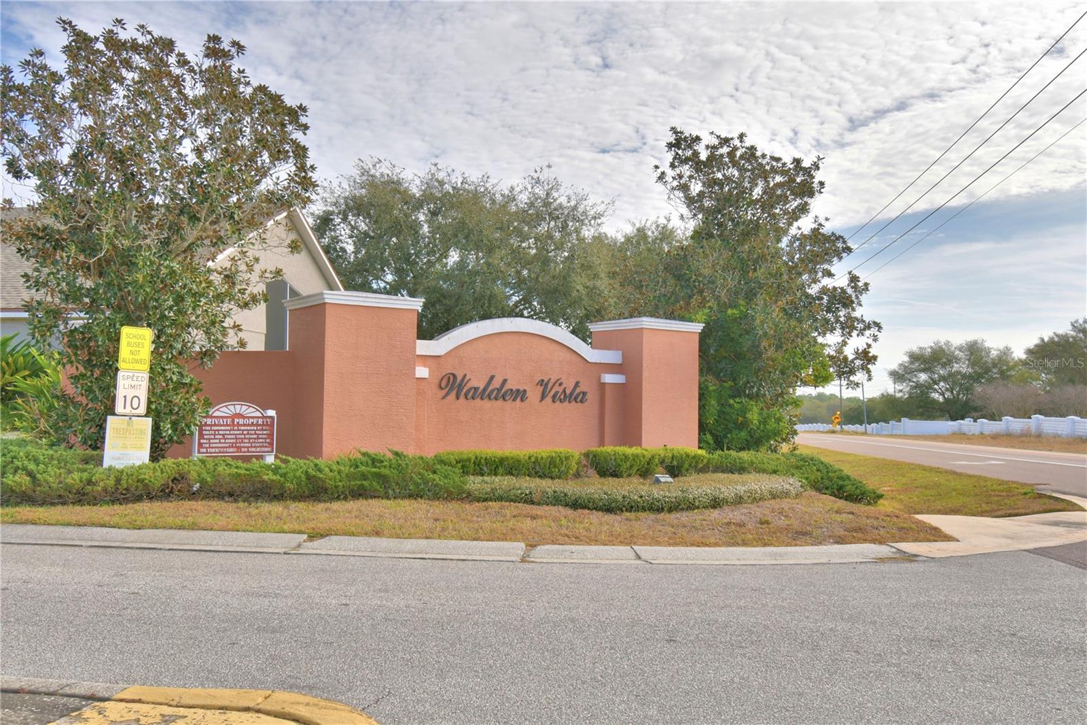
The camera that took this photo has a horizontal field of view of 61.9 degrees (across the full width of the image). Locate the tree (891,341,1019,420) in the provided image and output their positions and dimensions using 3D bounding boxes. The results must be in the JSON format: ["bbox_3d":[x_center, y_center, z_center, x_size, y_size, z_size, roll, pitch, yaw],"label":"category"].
[{"bbox_3d":[36.975,2.111,81.817,11.200,8.535,10.500,0,-3,24],"label":"tree"}]

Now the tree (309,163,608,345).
[{"bbox_3d":[-2.662,-1.898,29.796,10.200,9.486,9.400,1,-2,-5],"label":"tree"}]

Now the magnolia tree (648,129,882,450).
[{"bbox_3d":[4.790,-1.343,19.639,5.100,7.491,4.800,0,-3,14],"label":"magnolia tree"}]

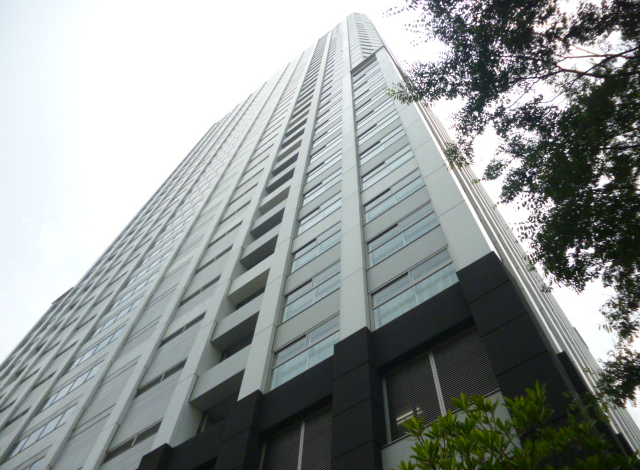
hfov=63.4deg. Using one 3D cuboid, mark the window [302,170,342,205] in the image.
[{"bbox_3d":[0.196,-2.619,28.575,2.790,1.891,0.160,-34,-69,18],"label":"window"}]

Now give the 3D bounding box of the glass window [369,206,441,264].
[{"bbox_3d":[2.877,-0.001,18.092,2.805,1.910,0.160,-34,-69,18],"label":"glass window"}]

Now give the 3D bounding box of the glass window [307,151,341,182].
[{"bbox_3d":[0.332,-4.146,31.550,2.790,1.881,0.160,-34,-69,18],"label":"glass window"}]

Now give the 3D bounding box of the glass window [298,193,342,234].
[{"bbox_3d":[0.017,-1.002,23.997,2.612,1.665,0.150,-34,-69,18],"label":"glass window"}]

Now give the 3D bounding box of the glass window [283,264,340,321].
[{"bbox_3d":[-0.257,1.941,18.235,2.612,1.665,0.150,-34,-69,18],"label":"glass window"}]

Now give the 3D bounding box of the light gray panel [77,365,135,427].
[{"bbox_3d":[-9.719,7.311,23.844,3.108,2.701,0.150,-34,-69,18],"label":"light gray panel"}]

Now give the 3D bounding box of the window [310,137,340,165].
[{"bbox_3d":[0.468,-5.668,34.516,2.790,1.967,0.160,-34,-69,18],"label":"window"}]

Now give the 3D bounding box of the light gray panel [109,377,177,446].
[{"bbox_3d":[-6.910,7.096,20.988,3.487,2.737,0.200,-34,-69,18],"label":"light gray panel"}]

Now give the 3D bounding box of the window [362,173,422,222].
[{"bbox_3d":[2.822,-1.485,19.978,2.694,1.665,0.150,-34,-69,18],"label":"window"}]

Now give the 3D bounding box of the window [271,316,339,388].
[{"bbox_3d":[-0.394,3.412,15.354,2.612,1.665,0.150,-34,-69,18],"label":"window"}]

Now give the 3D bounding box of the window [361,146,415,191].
[{"bbox_3d":[3.155,-3.125,24.179,2.805,1.887,0.160,-34,-69,18],"label":"window"}]

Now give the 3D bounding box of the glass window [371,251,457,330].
[{"bbox_3d":[2.548,1.457,14.216,2.694,1.665,0.150,-34,-69,18],"label":"glass window"}]

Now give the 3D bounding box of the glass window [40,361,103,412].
[{"bbox_3d":[-13.672,8.392,28.660,5.032,1.147,0.150,-34,-69,18],"label":"glass window"}]

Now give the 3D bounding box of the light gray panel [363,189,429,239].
[{"bbox_3d":[2.879,-0.707,19.400,2.917,1.371,0.200,-34,-69,18],"label":"light gray panel"}]

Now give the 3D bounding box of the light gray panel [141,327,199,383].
[{"bbox_3d":[-6.767,5.487,24.124,3.487,2.748,0.200,-34,-69,18],"label":"light gray panel"}]

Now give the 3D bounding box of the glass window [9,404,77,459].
[{"bbox_3d":[-15.133,10.818,28.489,5.100,1.405,0.160,-34,-69,18],"label":"glass window"}]

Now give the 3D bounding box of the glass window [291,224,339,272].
[{"bbox_3d":[-0.120,0.469,21.116,2.612,1.665,0.150,-34,-69,18],"label":"glass window"}]

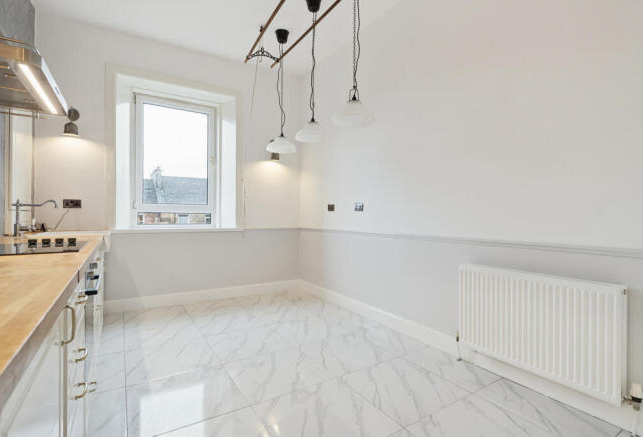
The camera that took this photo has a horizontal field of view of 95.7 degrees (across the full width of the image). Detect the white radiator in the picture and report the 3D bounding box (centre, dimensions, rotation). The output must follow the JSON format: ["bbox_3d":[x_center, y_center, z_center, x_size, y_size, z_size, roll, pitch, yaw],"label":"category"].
[{"bbox_3d":[1.251,0.620,1.764,0.082,0.571,0.835,0,0,-32],"label":"white radiator"}]

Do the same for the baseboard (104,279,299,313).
[{"bbox_3d":[-1.401,1.006,3.841,2.410,0.140,0.020,0,0,-32],"label":"baseboard"}]

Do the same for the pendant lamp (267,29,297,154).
[{"bbox_3d":[-0.439,-1.424,3.260,0.336,1.349,0.336,0,0,0],"label":"pendant lamp"}]

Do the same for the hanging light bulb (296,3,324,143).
[{"bbox_3d":[-0.079,-1.427,2.798,0.336,1.349,0.336,0,0,0],"label":"hanging light bulb"}]

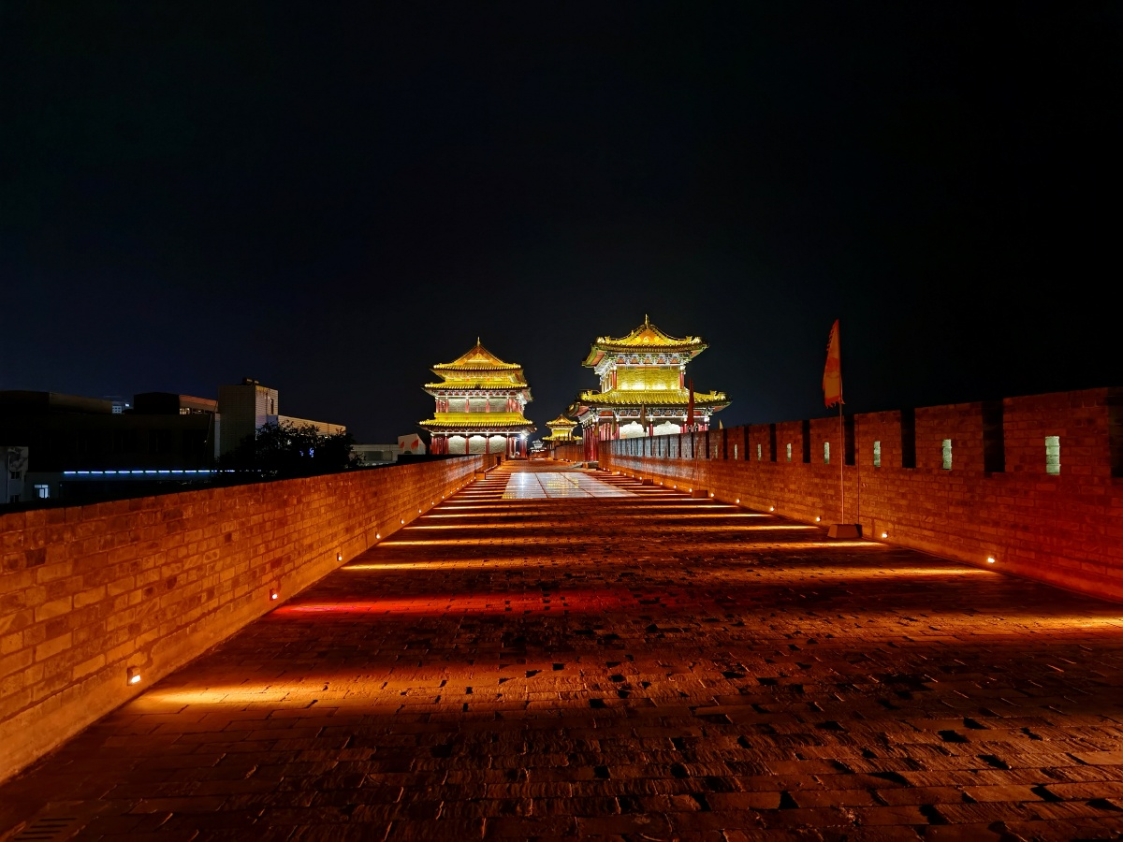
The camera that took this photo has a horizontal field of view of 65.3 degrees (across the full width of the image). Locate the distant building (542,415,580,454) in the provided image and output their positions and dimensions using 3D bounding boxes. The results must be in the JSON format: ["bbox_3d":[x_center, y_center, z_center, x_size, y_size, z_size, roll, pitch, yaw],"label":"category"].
[{"bbox_3d":[-0.160,5.200,291.000,14.400,14.800,20.000,0,-2,-3],"label":"distant building"}]

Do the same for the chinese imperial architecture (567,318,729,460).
[{"bbox_3d":[8.330,-2.900,92.900,14.400,14.800,20.300,0,-2,-3],"label":"chinese imperial architecture"}]

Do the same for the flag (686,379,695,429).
[{"bbox_3d":[4.410,-0.560,30.000,0.360,1.750,0.220,0,-2,6],"label":"flag"}]

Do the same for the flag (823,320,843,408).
[{"bbox_3d":[5.205,-1.088,16.830,0.420,1.700,0.200,0,-2,6],"label":"flag"}]

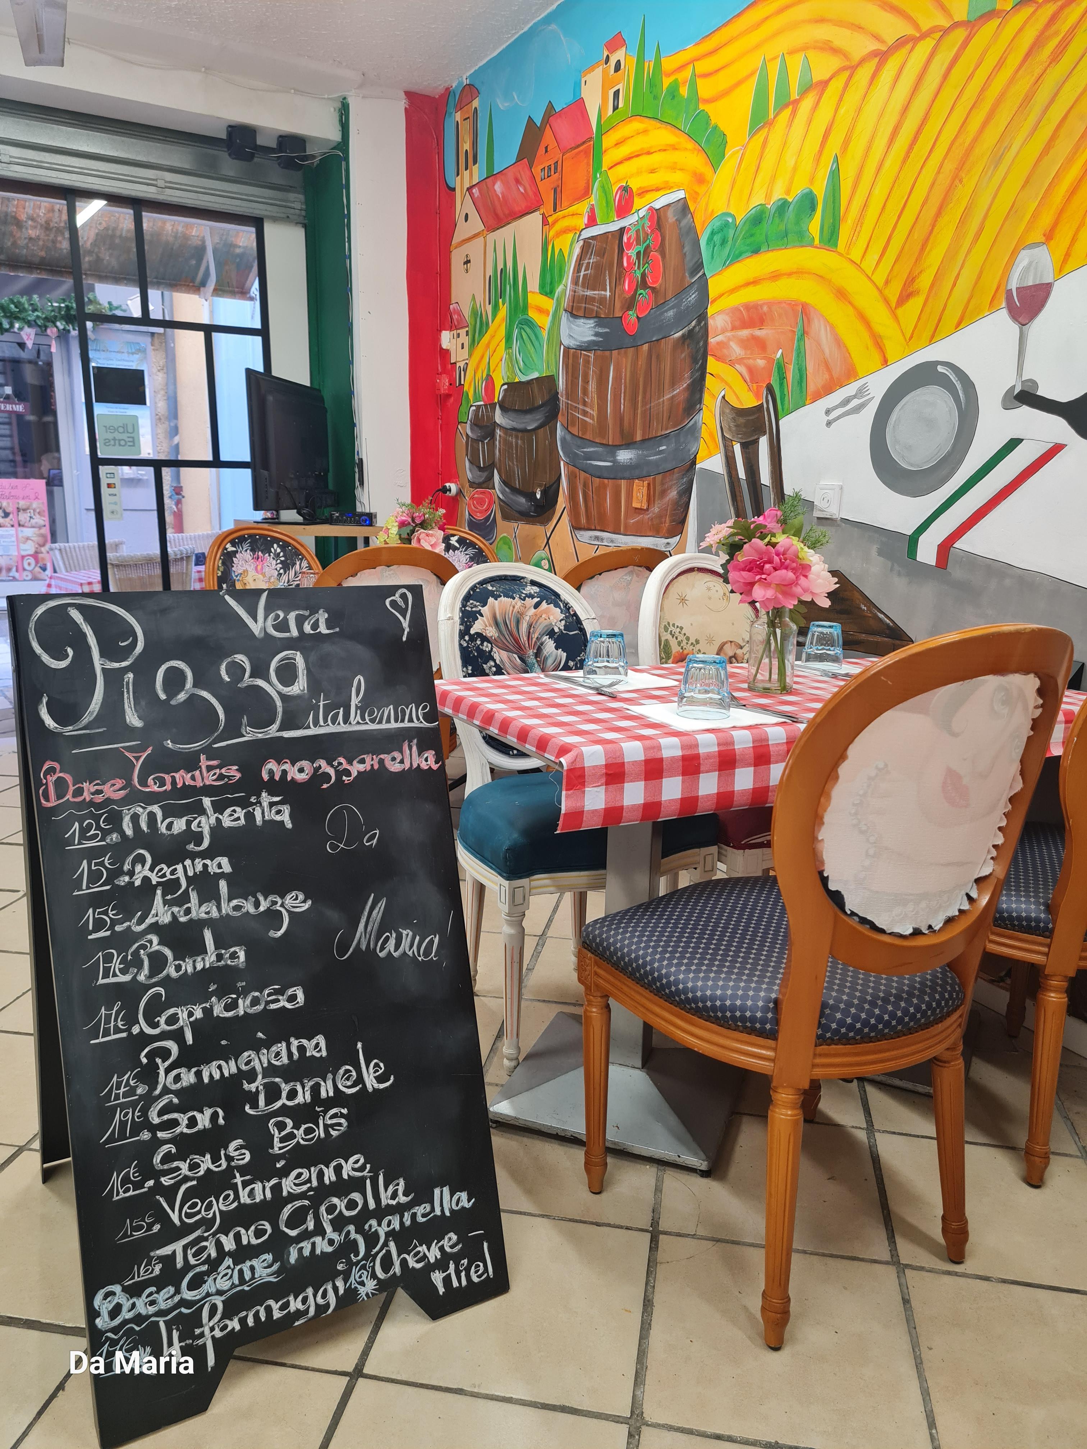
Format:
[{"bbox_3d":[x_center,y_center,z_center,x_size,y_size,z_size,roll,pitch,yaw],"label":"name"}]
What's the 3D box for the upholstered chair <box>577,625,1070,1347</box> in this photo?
[{"bbox_3d":[0.404,0.315,1.587,0.510,0.980,0.548,-5,14,-28],"label":"upholstered chair"}]

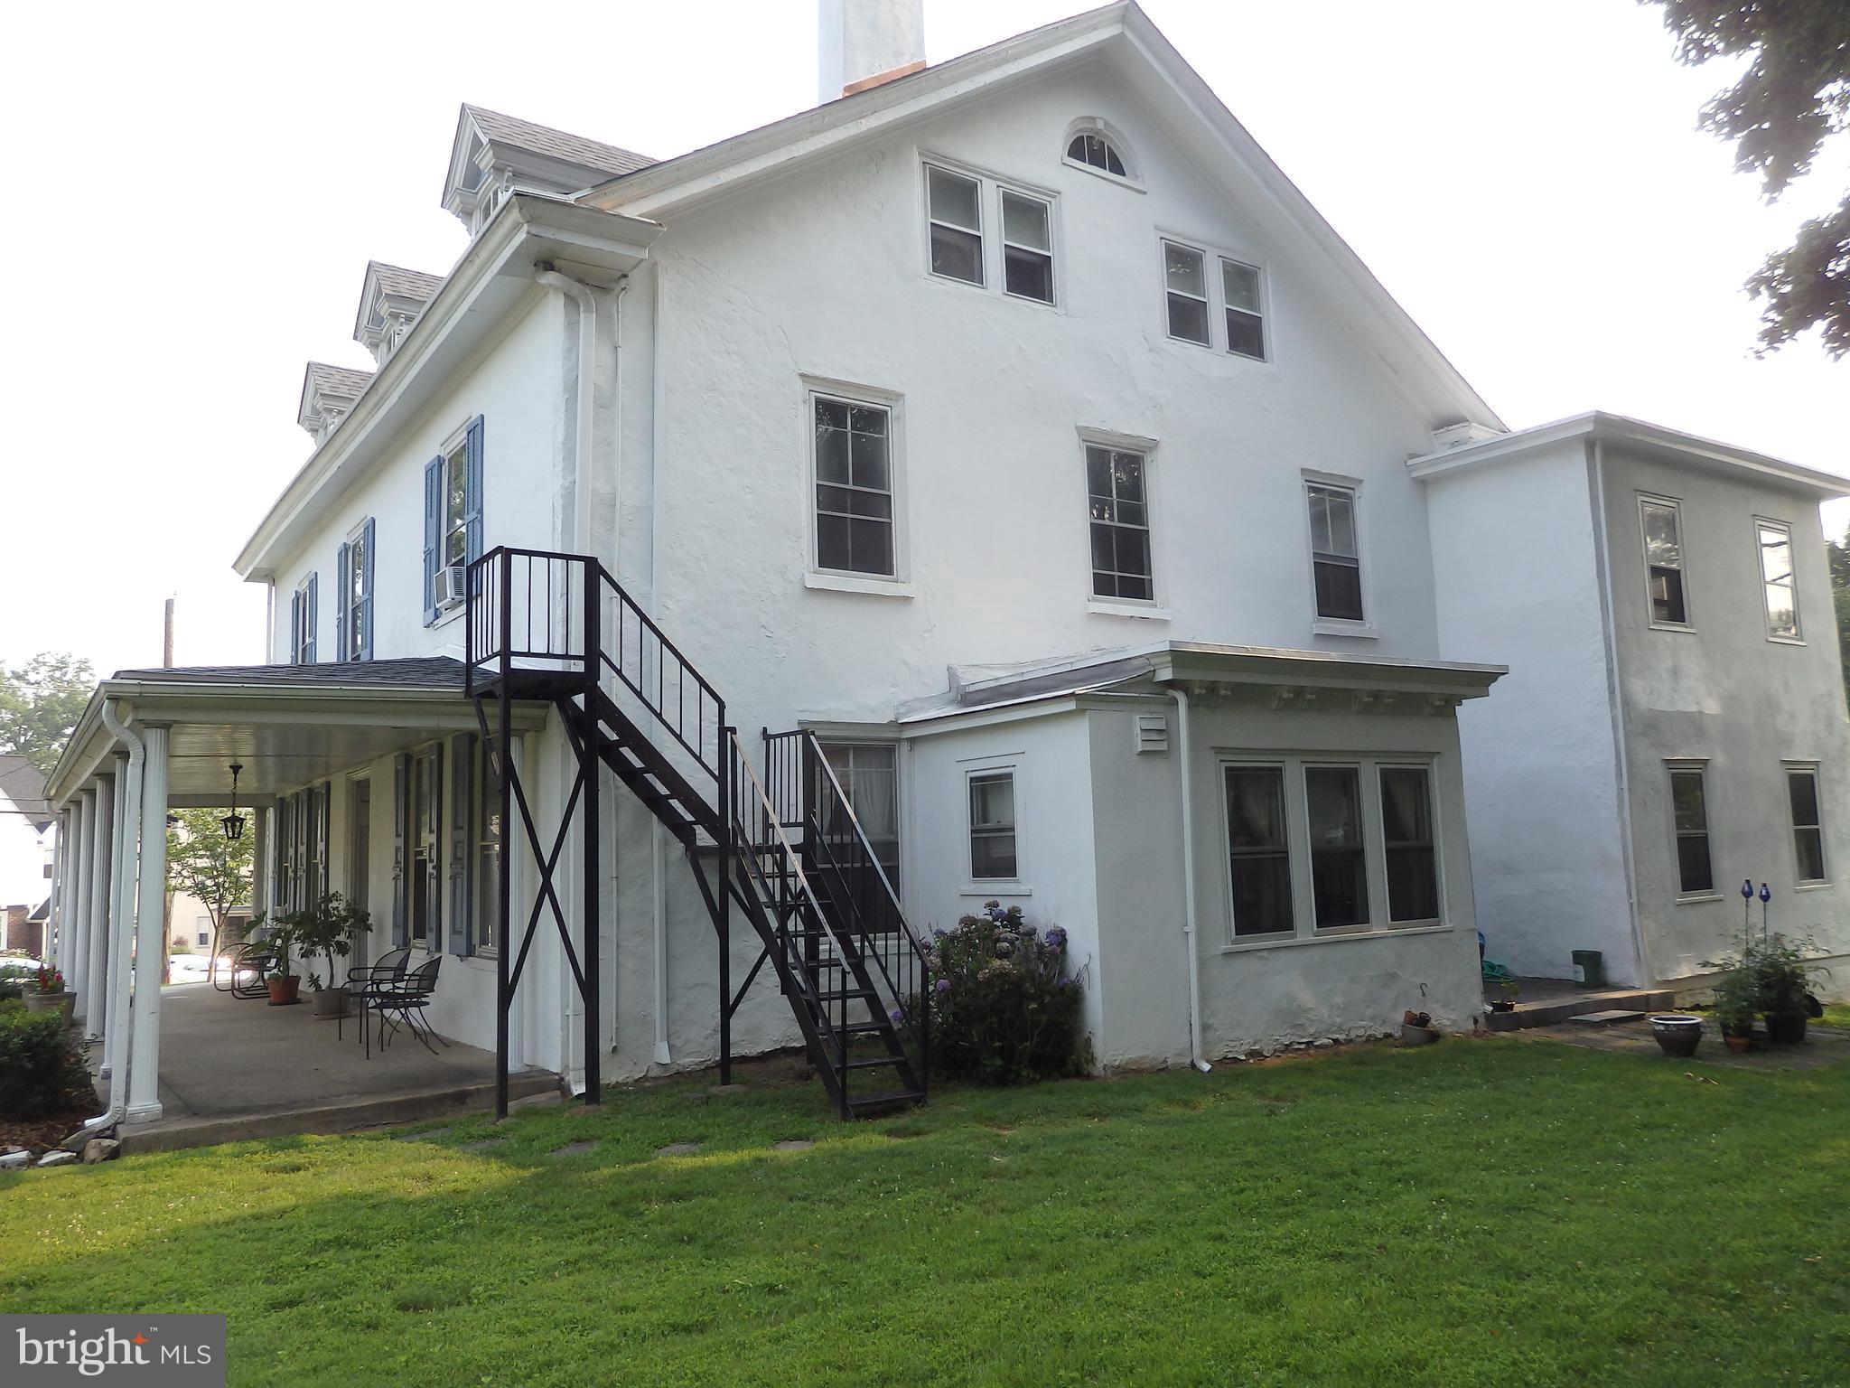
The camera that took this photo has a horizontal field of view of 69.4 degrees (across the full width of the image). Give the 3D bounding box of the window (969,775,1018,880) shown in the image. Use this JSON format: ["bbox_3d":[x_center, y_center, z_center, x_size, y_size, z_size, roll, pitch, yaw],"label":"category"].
[{"bbox_3d":[0.606,1.157,11.792,0.096,0.979,0.674,3,-8,-34],"label":"window"}]

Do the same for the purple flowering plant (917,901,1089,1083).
[{"bbox_3d":[0.481,2.362,10.770,1.148,1.352,1.413,3,-8,-35],"label":"purple flowering plant"}]

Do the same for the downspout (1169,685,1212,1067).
[{"bbox_3d":[2.213,1.509,11.098,0.214,3.157,0.203,3,-8,-34],"label":"downspout"}]

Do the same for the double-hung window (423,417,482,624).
[{"bbox_3d":[-4.907,-1.711,13.660,0.165,1.761,2.142,3,-8,-34],"label":"double-hung window"}]

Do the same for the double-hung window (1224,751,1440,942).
[{"bbox_3d":[3.758,1.368,12.136,2.987,1.586,0.144,3,-8,-34],"label":"double-hung window"}]

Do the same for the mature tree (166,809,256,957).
[{"bbox_3d":[-18.151,4.322,34.000,4.500,6.300,4.500,3,-8,-34],"label":"mature tree"}]

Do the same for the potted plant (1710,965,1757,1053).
[{"bbox_3d":[6.835,2.646,11.359,0.374,0.728,0.374,3,-8,-34],"label":"potted plant"}]

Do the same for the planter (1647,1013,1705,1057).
[{"bbox_3d":[6.429,2.928,11.466,0.448,0.314,0.448,3,-8,-34],"label":"planter"}]

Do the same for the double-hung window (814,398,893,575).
[{"bbox_3d":[-0.690,-1.966,12.816,0.919,1.740,0.115,3,-8,-35],"label":"double-hung window"}]

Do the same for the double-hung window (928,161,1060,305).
[{"bbox_3d":[0.707,-4.839,14.169,1.767,1.263,0.115,3,-8,-35],"label":"double-hung window"}]

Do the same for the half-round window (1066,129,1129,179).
[{"bbox_3d":[1.923,-6.071,14.949,0.927,0.412,0.144,3,-8,-34],"label":"half-round window"}]

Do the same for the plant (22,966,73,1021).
[{"bbox_3d":[-9.125,3.210,13.928,0.535,0.728,0.535,3,-8,-34],"label":"plant"}]

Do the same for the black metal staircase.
[{"bbox_3d":[-1.705,0.929,9.799,2.596,4.058,2.482,3,-8,-34],"label":"black metal staircase"}]

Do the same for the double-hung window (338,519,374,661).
[{"bbox_3d":[-7.363,-1.248,17.283,0.115,1.784,2.138,3,-8,-35],"label":"double-hung window"}]

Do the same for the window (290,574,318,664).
[{"bbox_3d":[-9.753,-0.810,20.931,0.118,1.883,2.012,3,-8,-34],"label":"window"}]

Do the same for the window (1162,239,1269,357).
[{"bbox_3d":[3.447,-4.655,15.815,1.720,1.174,0.144,3,-8,-34],"label":"window"}]

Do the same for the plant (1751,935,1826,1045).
[{"bbox_3d":[7.748,2.639,12.064,0.659,0.979,0.659,3,-8,-34],"label":"plant"}]

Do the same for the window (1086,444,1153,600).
[{"bbox_3d":[2.169,-1.892,14.873,0.963,1.733,0.107,3,-8,-34],"label":"window"}]

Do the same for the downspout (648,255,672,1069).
[{"bbox_3d":[-2.247,-0.337,11.427,0.097,6.917,0.097,3,-8,-35],"label":"downspout"}]

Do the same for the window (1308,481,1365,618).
[{"bbox_3d":[5.176,-1.769,16.902,0.980,1.740,0.115,3,-8,-35],"label":"window"}]

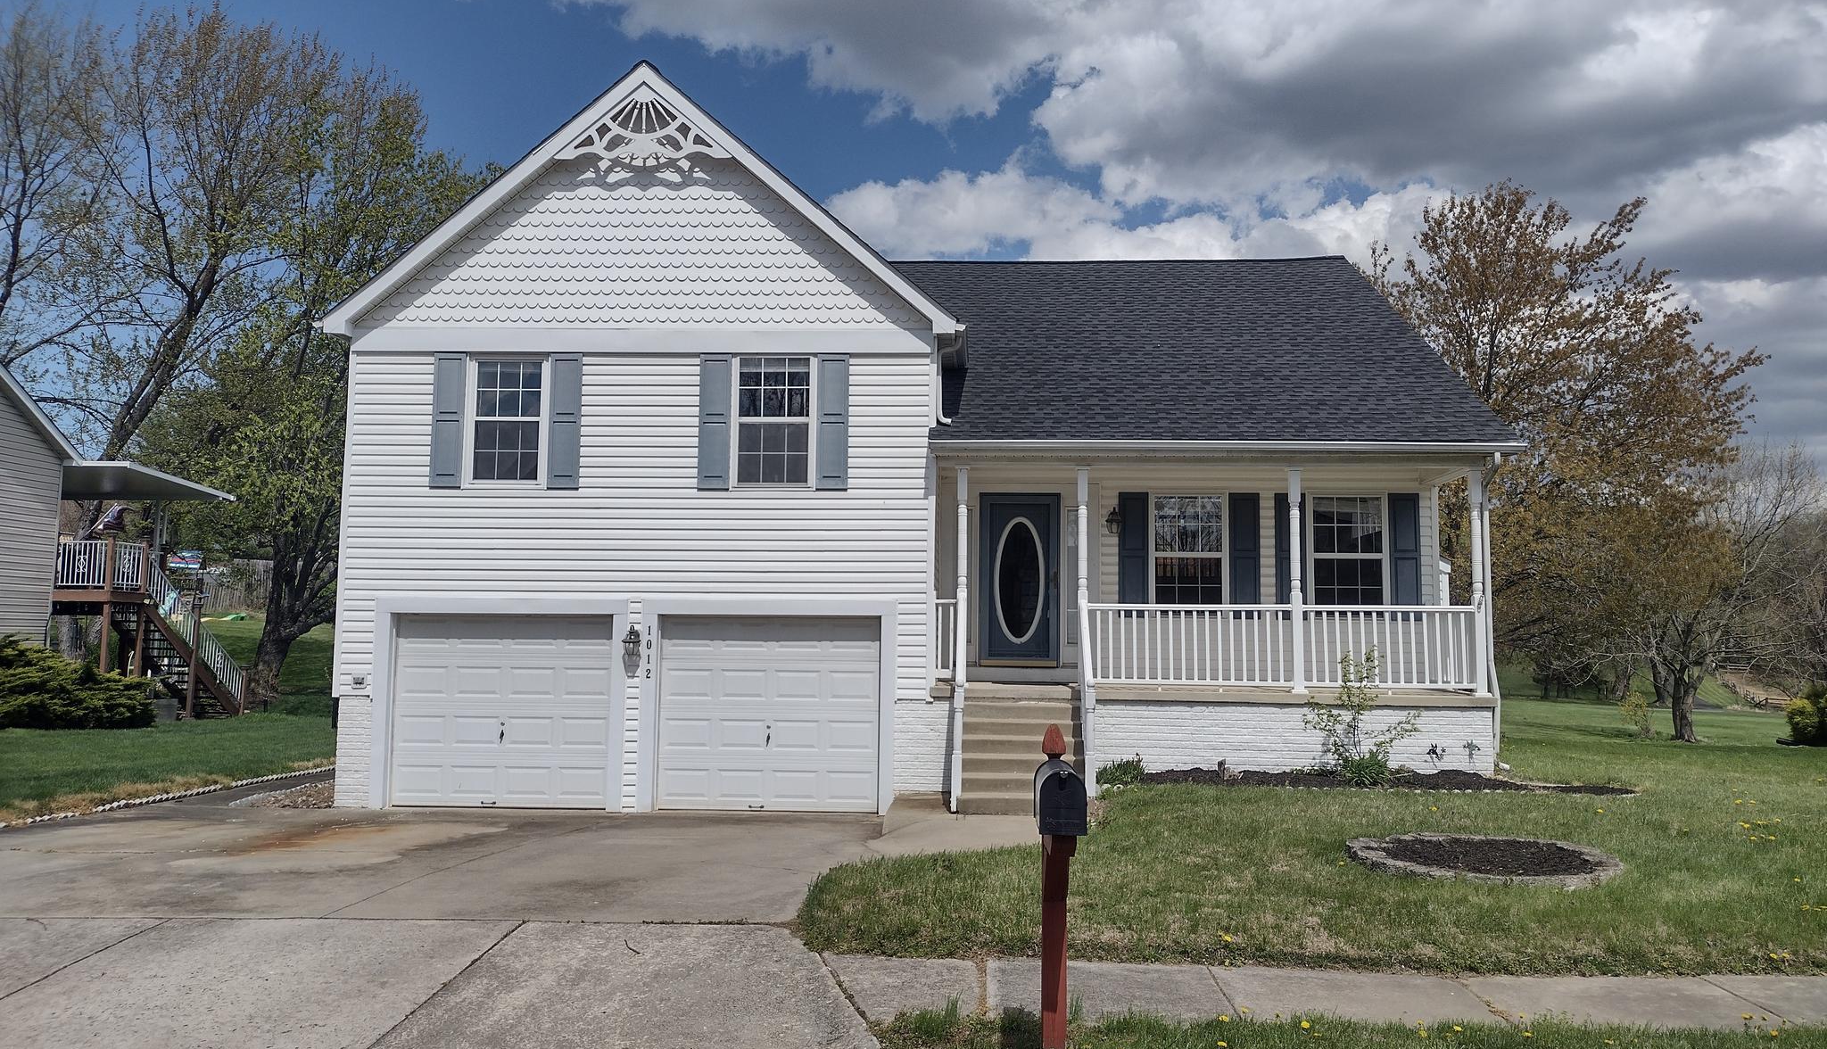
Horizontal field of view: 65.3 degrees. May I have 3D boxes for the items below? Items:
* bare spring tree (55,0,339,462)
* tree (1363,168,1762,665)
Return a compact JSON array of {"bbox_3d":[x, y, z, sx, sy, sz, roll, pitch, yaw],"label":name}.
[{"bbox_3d":[-17.791,-4.602,35.148,7.176,16.215,7.000,0,-5,2],"label":"bare spring tree"},{"bbox_3d":[13.497,-1.623,29.845,8.463,10.753,8.400,0,-5,2],"label":"tree"}]

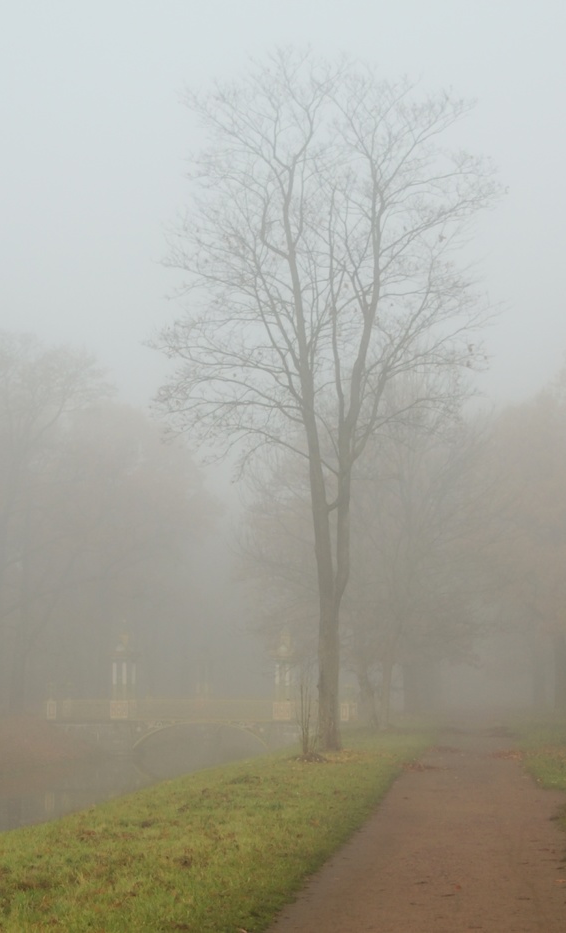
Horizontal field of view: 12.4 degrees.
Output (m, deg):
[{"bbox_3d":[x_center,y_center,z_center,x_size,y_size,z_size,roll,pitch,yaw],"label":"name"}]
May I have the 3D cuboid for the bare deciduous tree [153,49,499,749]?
[{"bbox_3d":[1.000,-1.660,60.200,8.100,16.300,7.700,0,-5,0],"label":"bare deciduous tree"}]

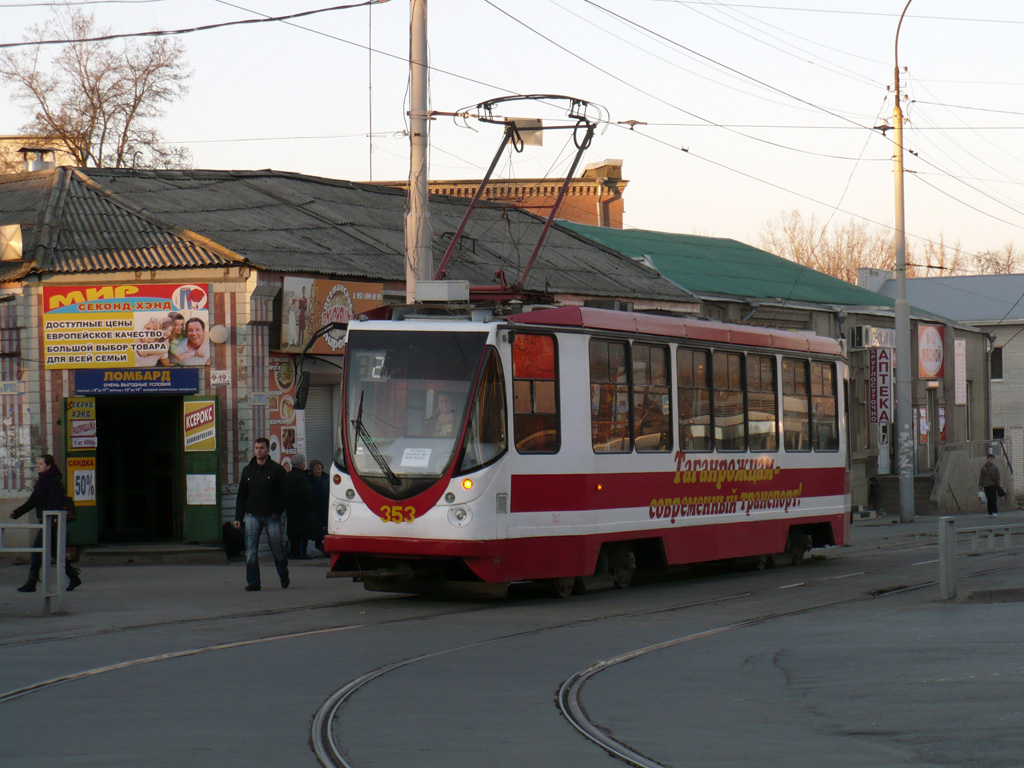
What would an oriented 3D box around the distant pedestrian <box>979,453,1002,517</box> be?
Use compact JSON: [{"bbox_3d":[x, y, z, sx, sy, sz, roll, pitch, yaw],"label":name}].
[{"bbox_3d":[12.132,2.561,73.500,0.560,1.620,0.420,-1,-1,3],"label":"distant pedestrian"}]

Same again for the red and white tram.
[{"bbox_3d":[1.464,0.848,37.057,2.500,3.240,14.700,0,-1,21],"label":"red and white tram"}]

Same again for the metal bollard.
[{"bbox_3d":[4.702,1.884,31.300,0.170,0.920,0.180,-1,-2,22],"label":"metal bollard"}]

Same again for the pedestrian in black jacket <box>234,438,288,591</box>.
[{"bbox_3d":[-3.007,1.560,34.800,0.600,1.800,0.450,-1,-1,12],"label":"pedestrian in black jacket"}]

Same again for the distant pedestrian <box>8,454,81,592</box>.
[{"bbox_3d":[-5.559,1.649,34.400,0.840,1.640,0.520,0,-1,-6],"label":"distant pedestrian"}]

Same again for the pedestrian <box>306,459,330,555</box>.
[{"bbox_3d":[-2.999,1.942,45.400,0.500,1.540,0.380,-1,-2,18],"label":"pedestrian"}]

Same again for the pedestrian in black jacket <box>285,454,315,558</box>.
[{"bbox_3d":[-3.313,1.910,45.200,0.400,1.620,0.480,1,-2,-45],"label":"pedestrian in black jacket"}]

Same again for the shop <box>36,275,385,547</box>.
[{"bbox_3d":[-4.876,0.448,47.200,5.300,4.300,4.300,-1,-1,6],"label":"shop"}]

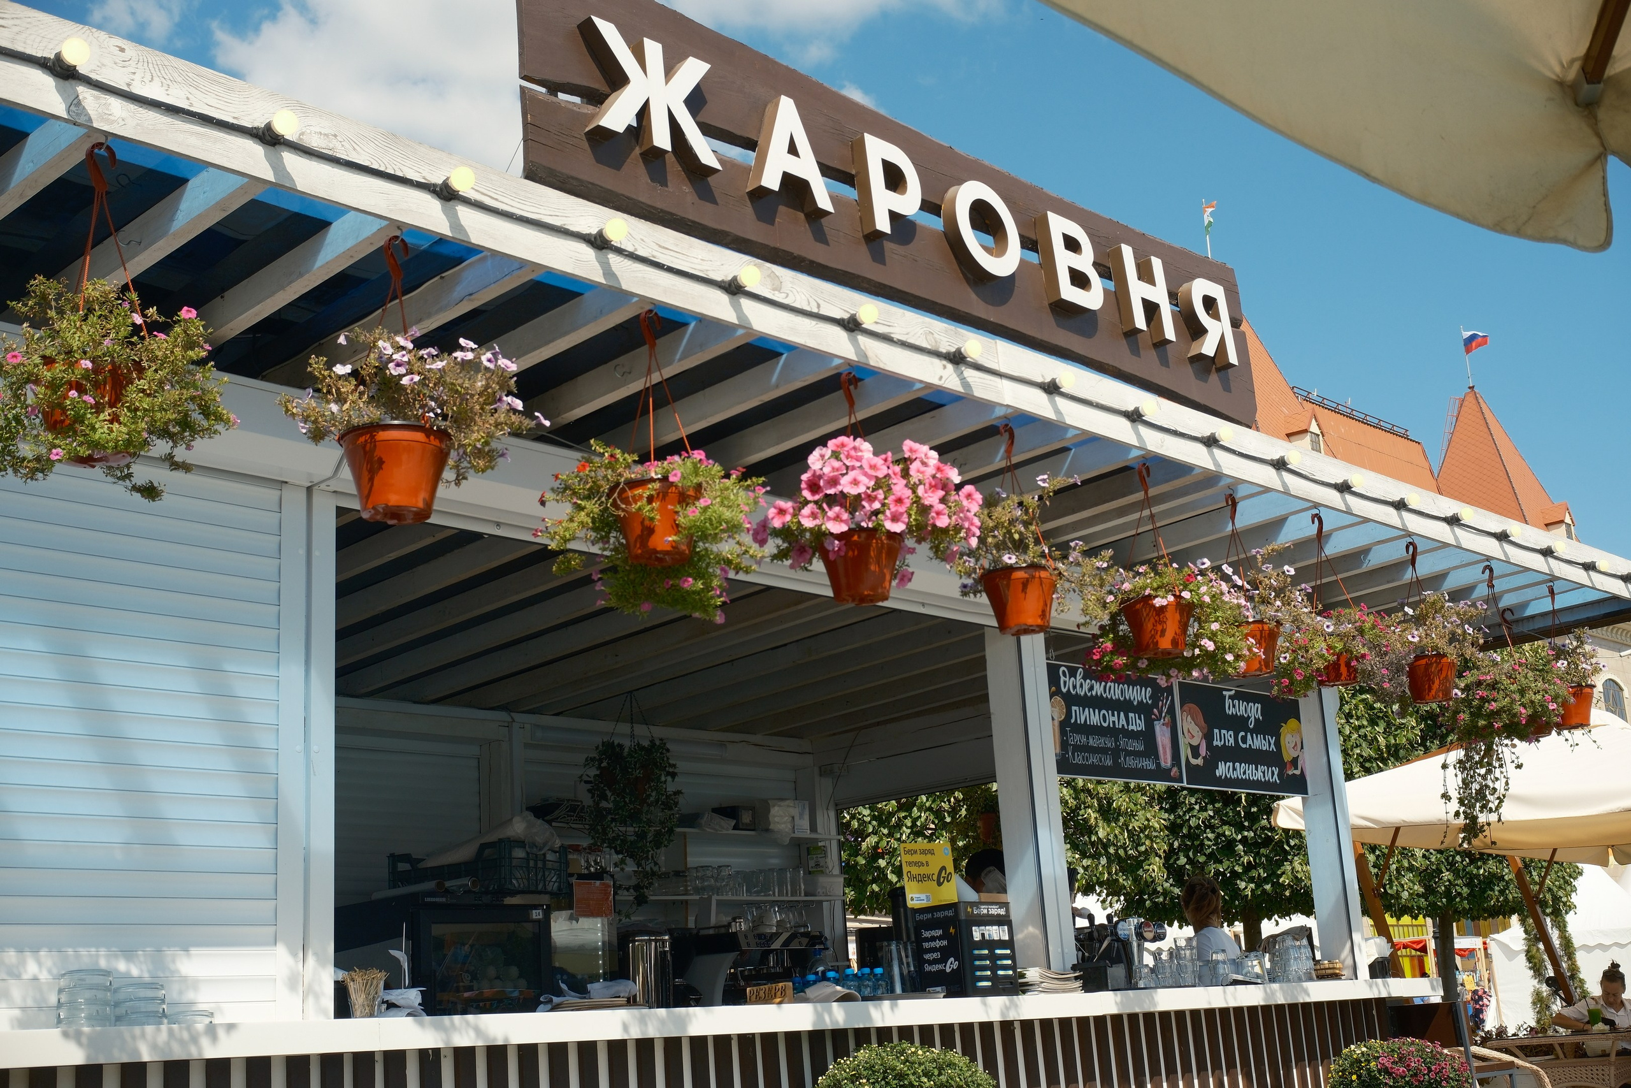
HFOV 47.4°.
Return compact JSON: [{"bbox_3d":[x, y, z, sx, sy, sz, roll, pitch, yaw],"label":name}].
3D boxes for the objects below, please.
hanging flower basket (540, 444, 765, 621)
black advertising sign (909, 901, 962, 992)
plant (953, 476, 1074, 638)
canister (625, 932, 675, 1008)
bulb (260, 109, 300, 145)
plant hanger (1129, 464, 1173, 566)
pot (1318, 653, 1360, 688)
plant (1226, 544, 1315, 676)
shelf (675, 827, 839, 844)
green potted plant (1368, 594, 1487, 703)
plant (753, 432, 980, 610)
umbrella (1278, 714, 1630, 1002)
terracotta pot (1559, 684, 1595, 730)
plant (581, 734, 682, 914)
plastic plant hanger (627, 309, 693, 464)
[{"bbox_3d":[-0.348,-0.026,3.975,0.480,0.387,0.430,-2,-15,-5],"label":"hanging flower basket"},{"bbox_3d":[0.365,1.210,5.497,0.025,0.260,0.210,7,-18,-34],"label":"black advertising sign"},{"bbox_3d":[0.524,0.022,4.881,0.328,0.439,0.310,-5,-15,6],"label":"plant"},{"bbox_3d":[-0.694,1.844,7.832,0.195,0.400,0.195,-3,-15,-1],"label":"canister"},{"bbox_3d":[-1.000,-0.776,3.475,0.047,0.047,0.082,12,-43,-44],"label":"bulb"},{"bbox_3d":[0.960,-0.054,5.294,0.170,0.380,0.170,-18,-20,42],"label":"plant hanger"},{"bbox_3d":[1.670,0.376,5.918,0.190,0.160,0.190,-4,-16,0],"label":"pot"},{"bbox_3d":[1.384,0.210,5.724,0.300,0.410,0.290,-4,-16,0],"label":"plant"},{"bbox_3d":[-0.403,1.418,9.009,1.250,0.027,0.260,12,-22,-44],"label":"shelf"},{"bbox_3d":[2.087,0.359,6.346,0.410,0.380,0.370,-4,-16,0],"label":"green potted plant"},{"bbox_3d":[0.129,-0.055,4.439,0.520,0.400,0.480,-4,-16,0],"label":"plant"},{"bbox_3d":[4.805,2.377,11.382,2.950,2.800,3.150,12,-22,-44],"label":"umbrella"},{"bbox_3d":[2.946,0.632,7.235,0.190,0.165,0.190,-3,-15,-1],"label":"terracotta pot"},{"bbox_3d":[-0.815,1.246,8.280,0.437,0.788,0.400,-2,-15,-6],"label":"plant"},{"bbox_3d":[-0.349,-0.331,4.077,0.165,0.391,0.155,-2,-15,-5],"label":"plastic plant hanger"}]

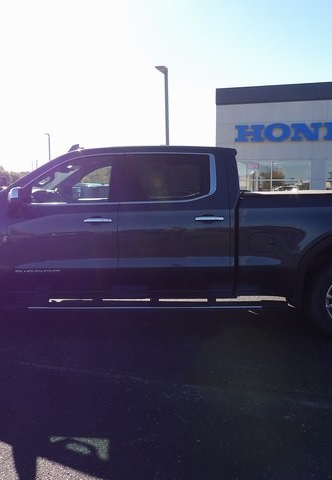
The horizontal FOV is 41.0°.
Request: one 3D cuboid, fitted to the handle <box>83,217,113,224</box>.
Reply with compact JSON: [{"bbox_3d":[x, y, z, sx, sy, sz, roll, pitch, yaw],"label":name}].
[{"bbox_3d":[-0.638,-0.183,4.192,0.268,0.045,0.050,0,7,1],"label":"handle"}]

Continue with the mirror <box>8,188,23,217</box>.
[{"bbox_3d":[-1.401,-0.357,4.143,0.120,0.260,0.230,0,7,3],"label":"mirror"}]

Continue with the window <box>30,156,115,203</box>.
[{"bbox_3d":[-0.908,-0.590,4.308,0.818,0.477,0.060,0,-13,1],"label":"window"}]

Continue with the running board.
[{"bbox_3d":[-0.182,0.634,4.354,2.336,0.090,0.160,0,7,1],"label":"running board"}]

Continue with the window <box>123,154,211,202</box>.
[{"bbox_3d":[0.004,-0.598,4.292,0.851,0.493,0.060,0,-13,1],"label":"window"}]

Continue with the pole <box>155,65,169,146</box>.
[{"bbox_3d":[-0.195,-6.012,26.411,0.400,8.500,1.050,6,9,40],"label":"pole"}]

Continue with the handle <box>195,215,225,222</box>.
[{"bbox_3d":[0.416,-0.198,4.163,0.270,0.048,0.045,0,7,3],"label":"handle"}]

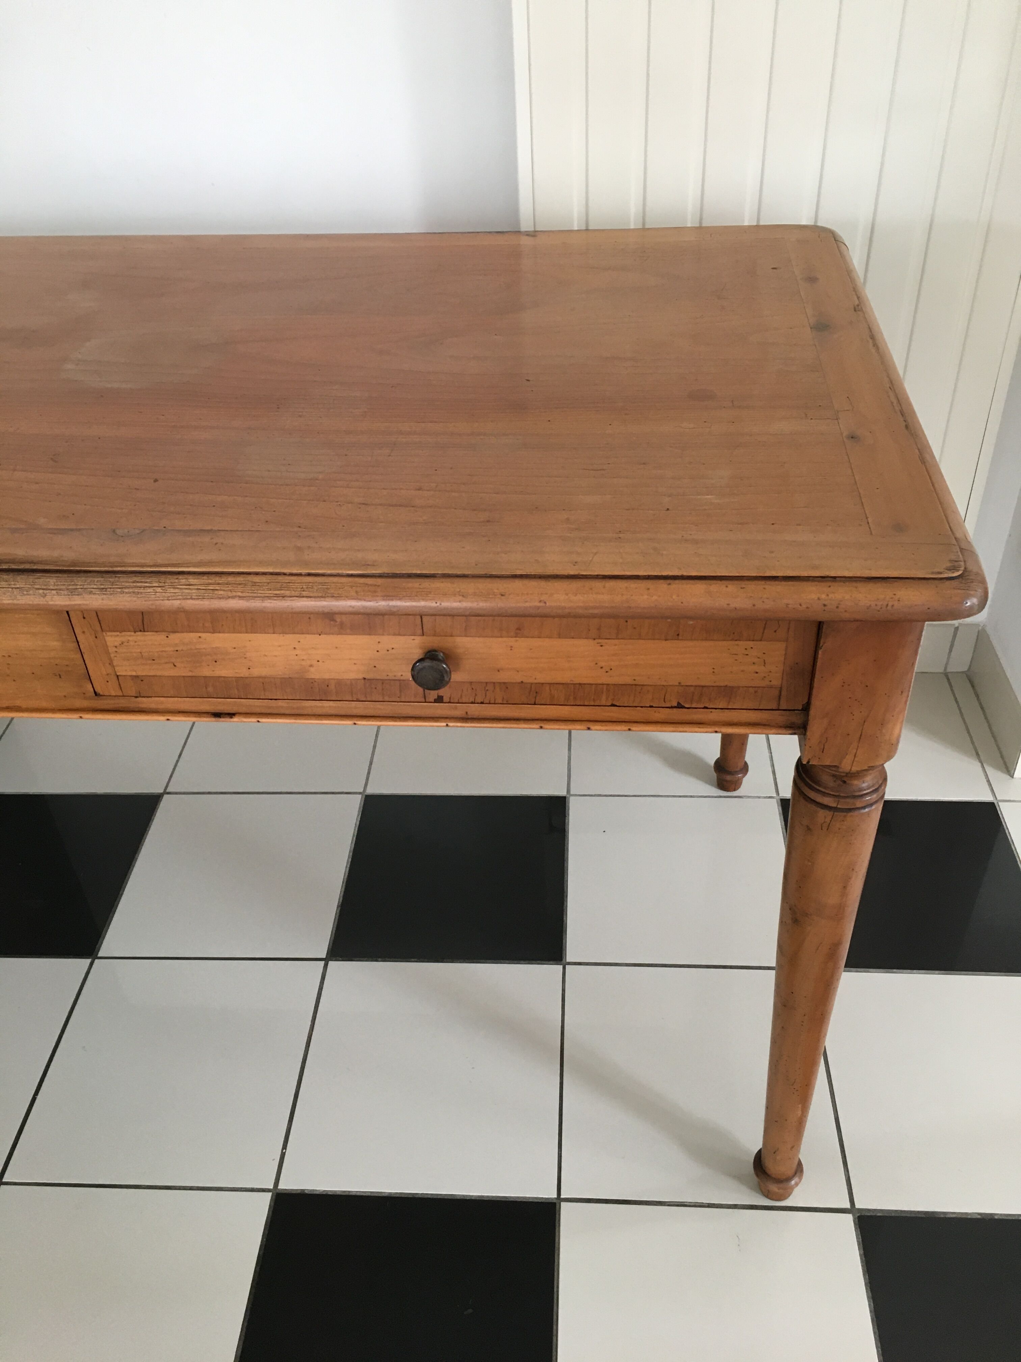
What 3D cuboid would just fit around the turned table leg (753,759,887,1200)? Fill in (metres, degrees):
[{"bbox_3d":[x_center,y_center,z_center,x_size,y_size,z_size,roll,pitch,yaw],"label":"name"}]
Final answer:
[{"bbox_3d":[0.259,0.287,1.000,0.065,0.624,0.065,0,39,4],"label":"turned table leg"}]

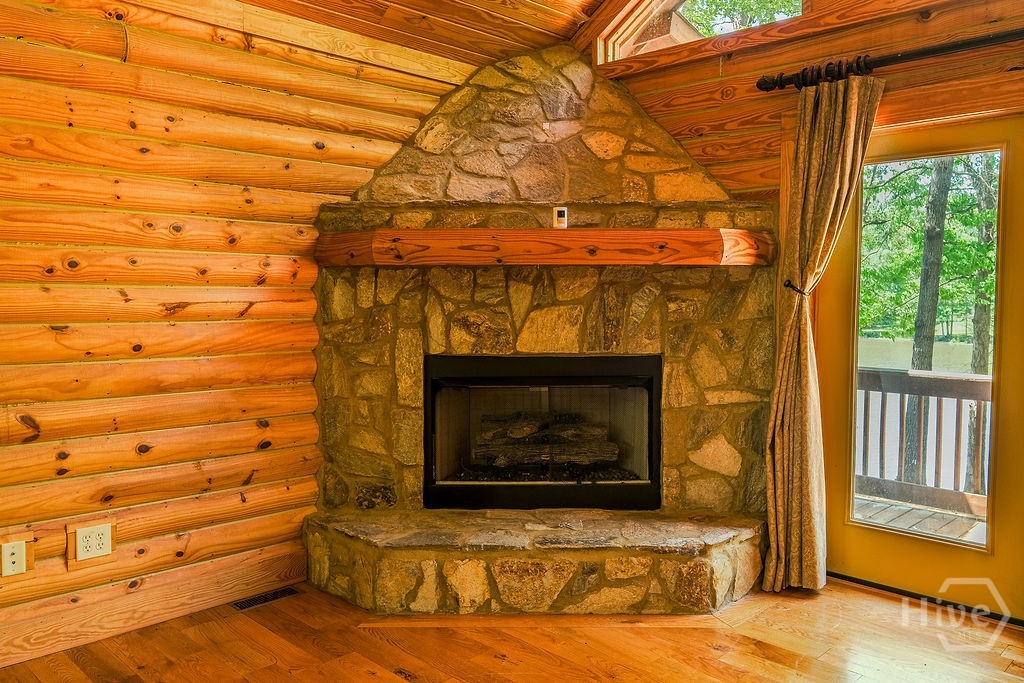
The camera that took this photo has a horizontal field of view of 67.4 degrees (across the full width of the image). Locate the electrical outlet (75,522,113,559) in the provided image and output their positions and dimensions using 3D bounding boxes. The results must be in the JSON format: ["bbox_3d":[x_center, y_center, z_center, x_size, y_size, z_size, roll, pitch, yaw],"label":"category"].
[{"bbox_3d":[-1.560,0.749,2.873,0.116,0.114,0.010,-2,4,-45],"label":"electrical outlet"}]

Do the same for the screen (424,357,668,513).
[{"bbox_3d":[0.144,0.422,3.834,1.115,0.727,0.420,0,3,0],"label":"screen"}]

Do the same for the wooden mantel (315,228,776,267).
[{"bbox_3d":[0.155,-0.418,3.449,2.110,0.162,0.230,0,3,0],"label":"wooden mantel"}]

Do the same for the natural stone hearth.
[{"bbox_3d":[0.117,0.966,3.434,2.140,0.300,0.530,0,3,0],"label":"natural stone hearth"}]

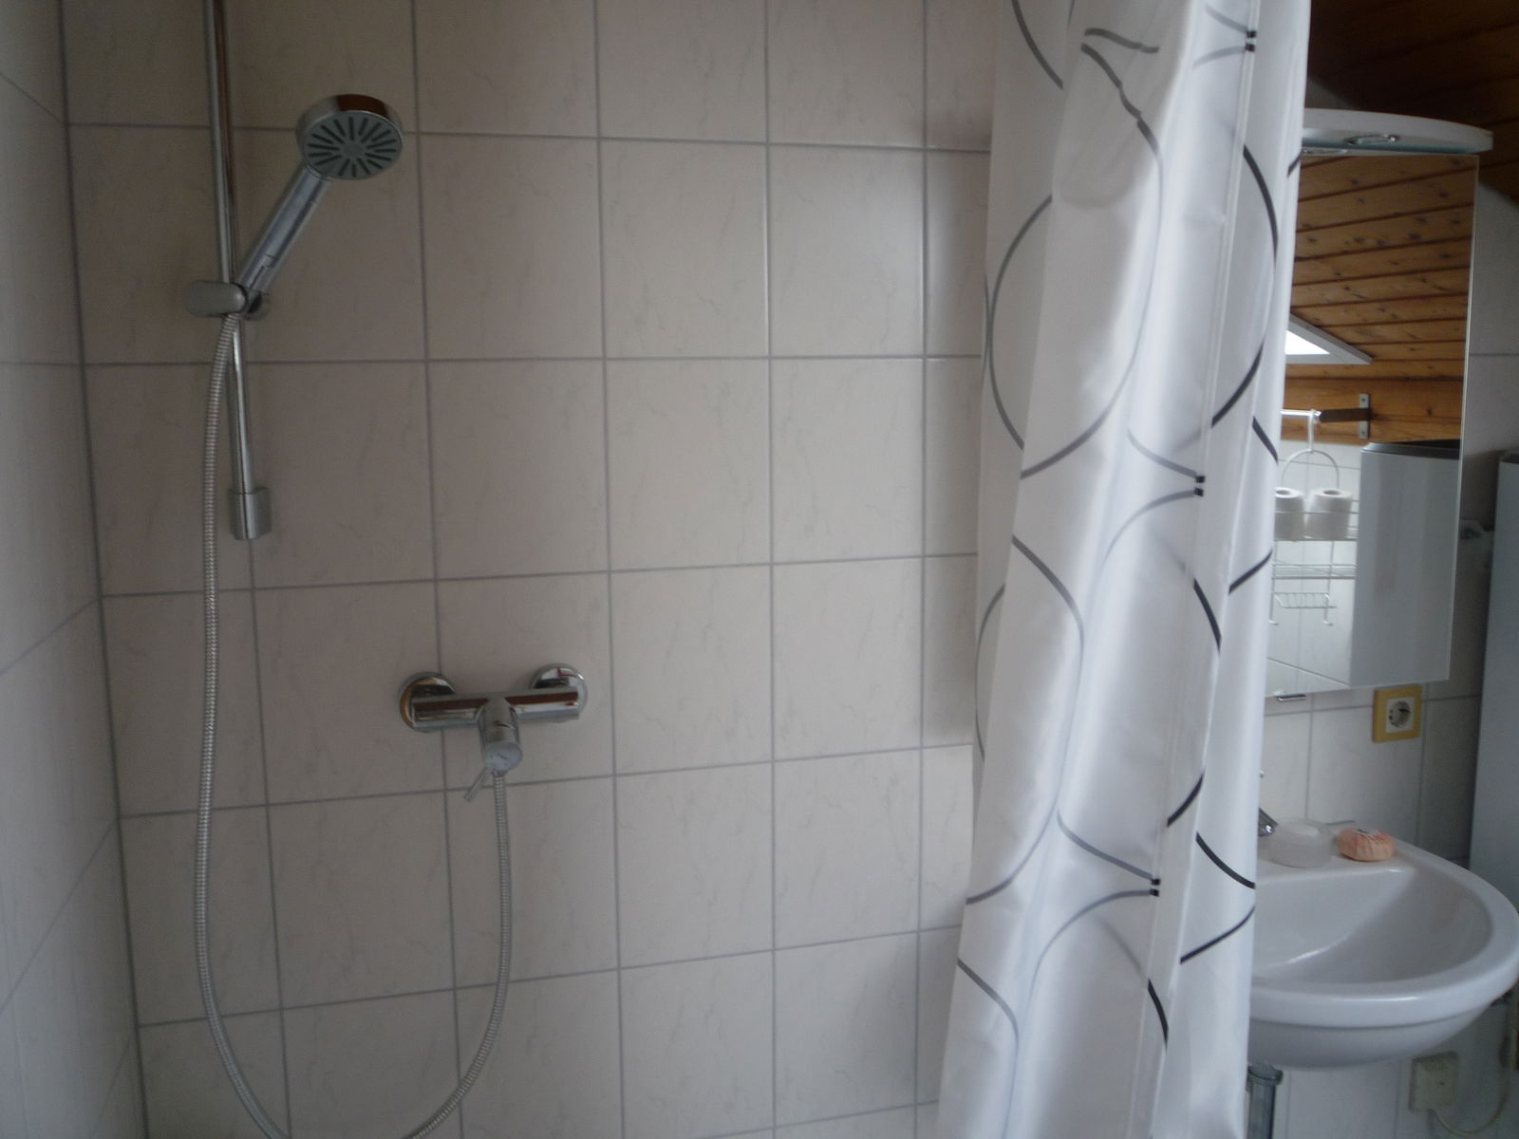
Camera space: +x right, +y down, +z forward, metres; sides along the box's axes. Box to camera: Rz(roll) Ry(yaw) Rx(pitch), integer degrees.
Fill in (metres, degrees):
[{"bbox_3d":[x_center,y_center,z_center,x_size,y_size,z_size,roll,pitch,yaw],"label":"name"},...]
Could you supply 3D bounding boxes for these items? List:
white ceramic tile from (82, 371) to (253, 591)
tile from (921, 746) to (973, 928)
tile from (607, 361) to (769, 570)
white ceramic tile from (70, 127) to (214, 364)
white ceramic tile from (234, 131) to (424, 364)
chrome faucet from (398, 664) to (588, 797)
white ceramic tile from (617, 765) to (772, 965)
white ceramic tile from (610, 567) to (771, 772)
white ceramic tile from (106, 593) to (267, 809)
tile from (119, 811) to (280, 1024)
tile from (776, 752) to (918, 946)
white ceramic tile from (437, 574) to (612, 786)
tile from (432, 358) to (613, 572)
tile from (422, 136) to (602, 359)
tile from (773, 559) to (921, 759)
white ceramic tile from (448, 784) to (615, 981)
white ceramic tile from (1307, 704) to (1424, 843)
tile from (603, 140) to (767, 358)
[{"bbox_3d":[-0.638,-0.097,1.424,0.156,0.248,0.008,-3,8,-15],"label":"white ceramic tile"},{"bbox_3d":[0.306,0.350,1.759,0.198,0.248,0.010,-3,9,-15],"label":"tile"},{"bbox_3d":[-0.084,-0.125,1.577,0.198,0.248,0.008,-3,8,-15],"label":"tile"},{"bbox_3d":[-0.650,-0.348,1.402,0.157,0.249,0.009,-3,8,-15],"label":"white ceramic tile"},{"bbox_3d":[-0.476,-0.357,1.448,0.200,0.249,0.009,-3,8,-15],"label":"white ceramic tile"},{"bbox_3d":[-0.295,0.189,1.492,0.220,0.126,0.130,-3,9,-15],"label":"chrome faucet"},{"bbox_3d":[-0.079,0.369,1.646,0.198,0.248,0.008,-3,8,-15],"label":"white ceramic tile"},{"bbox_3d":[-0.082,0.123,1.624,0.200,0.249,0.009,-3,8,-15],"label":"white ceramic tile"},{"bbox_3d":[-0.636,0.148,1.459,0.156,0.248,0.008,-3,8,-15],"label":"white ceramic tile"},{"bbox_3d":[-0.632,0.393,1.495,0.156,0.248,0.008,-3,8,-15],"label":"tile"},{"bbox_3d":[0.114,0.360,1.700,0.198,0.248,0.008,-3,8,-15],"label":"tile"},{"bbox_3d":[-0.277,0.132,1.572,0.200,0.249,0.009,-3,8,-15],"label":"white ceramic tile"},{"bbox_3d":[-0.279,-0.117,1.536,0.200,0.249,0.009,-3,8,-15],"label":"tile"},{"bbox_3d":[-0.281,-0.366,1.500,0.200,0.249,0.009,-3,8,-15],"label":"tile"},{"bbox_3d":[0.112,0.113,1.665,0.198,0.248,0.008,-3,8,-15],"label":"tile"},{"bbox_3d":[-0.274,0.381,1.607,0.200,0.249,0.009,-3,8,-15],"label":"white ceramic tile"},{"bbox_3d":[0.878,0.320,1.919,0.198,0.248,0.008,-3,8,-15],"label":"white ceramic tile"},{"bbox_3d":[-0.086,-0.373,1.544,0.198,0.248,0.010,-3,9,-15],"label":"tile"}]

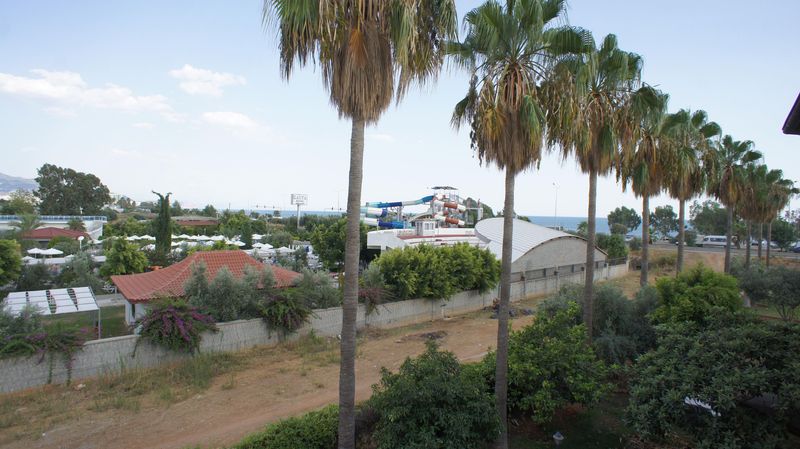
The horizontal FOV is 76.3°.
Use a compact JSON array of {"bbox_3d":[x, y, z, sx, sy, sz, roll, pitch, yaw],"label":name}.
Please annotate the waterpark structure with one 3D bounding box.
[{"bbox_3d":[3.218,-0.883,93.001,22.000,12.000,12.000,1,1,2],"label":"waterpark structure"}]

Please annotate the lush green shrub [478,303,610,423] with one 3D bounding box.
[{"bbox_3d":[5.103,4.778,17.844,4.400,4.100,4.100,1,1,0],"label":"lush green shrub"}]

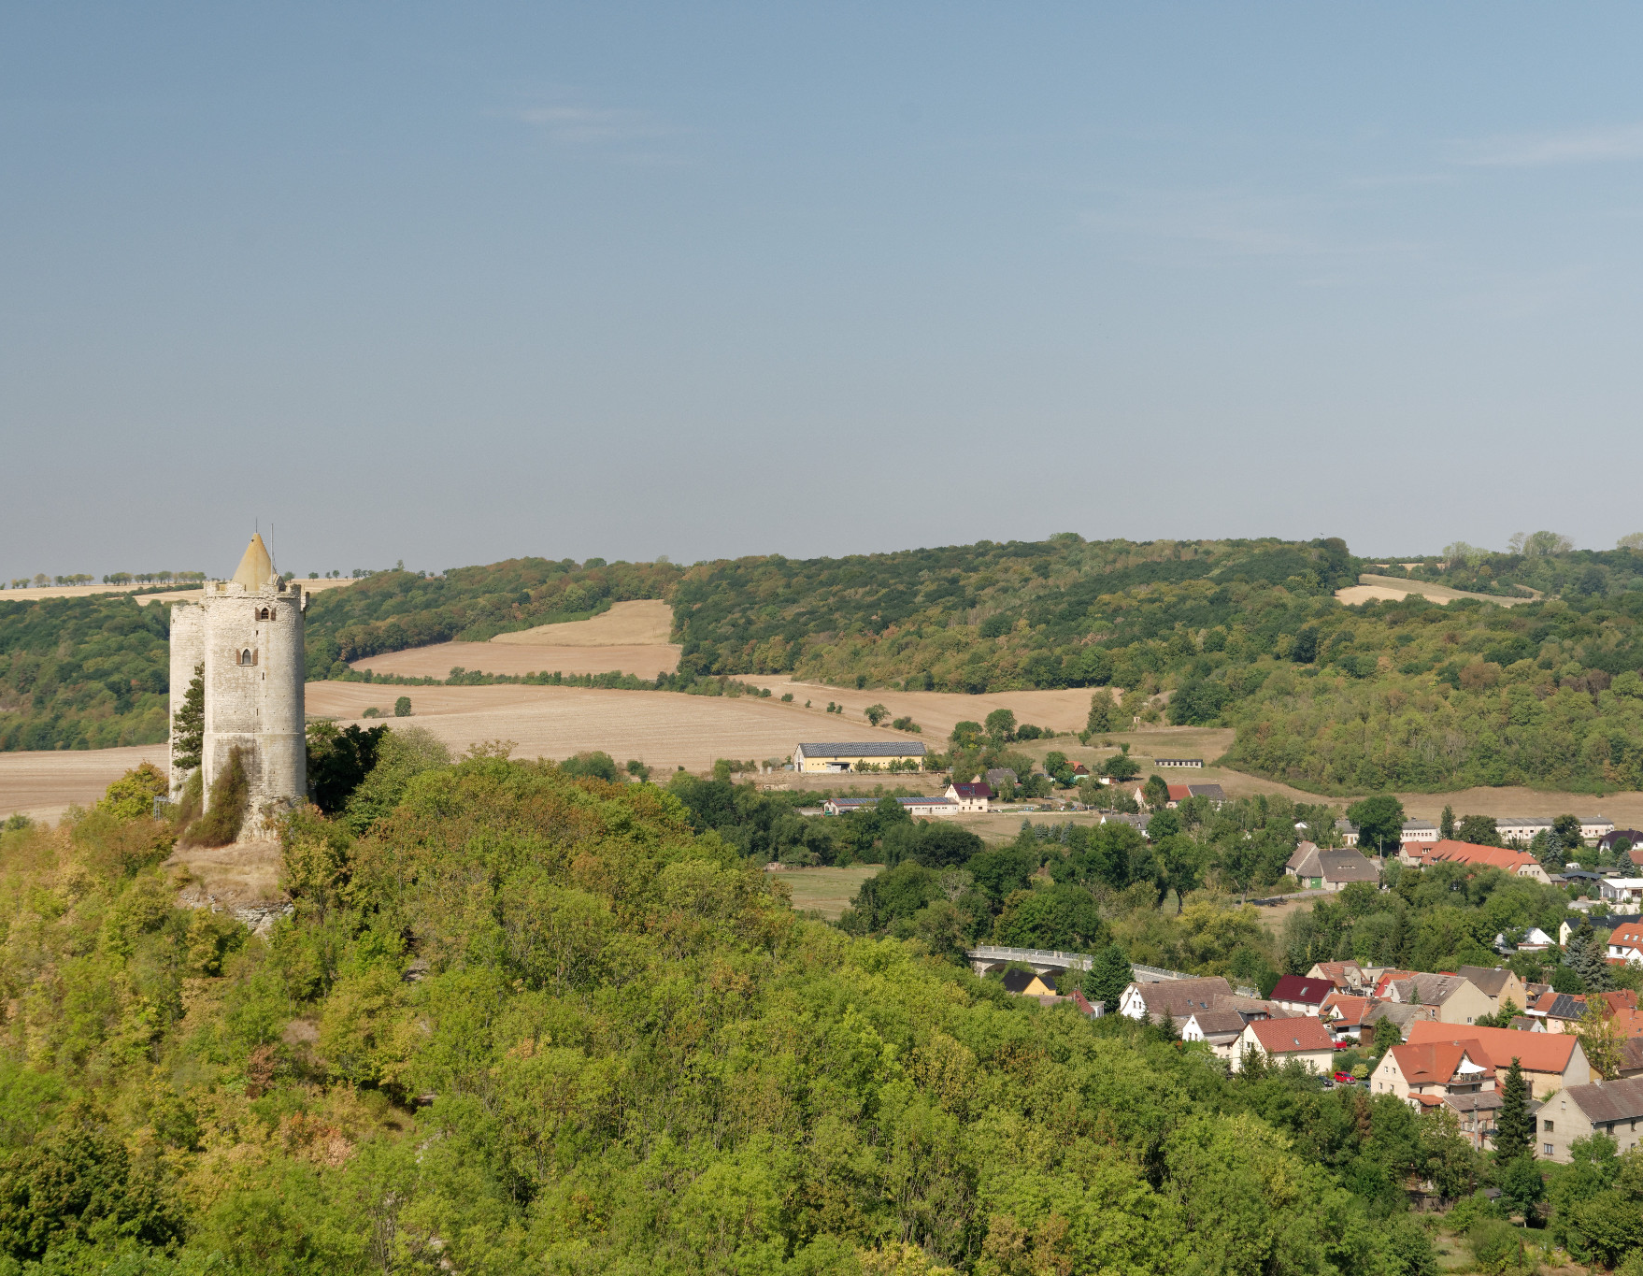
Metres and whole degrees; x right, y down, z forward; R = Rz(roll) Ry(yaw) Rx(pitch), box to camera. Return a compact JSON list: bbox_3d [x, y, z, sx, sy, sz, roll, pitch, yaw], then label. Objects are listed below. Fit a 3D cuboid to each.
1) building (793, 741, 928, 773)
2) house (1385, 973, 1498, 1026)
[{"bbox_3d":[14.670,43.780,1052.030,46.500,10.200,13.000,0,1,-16],"label":"building"},{"bbox_3d":[105.250,62.200,489.570,15.500,9.500,12.500,-1,1,-41],"label":"house"}]

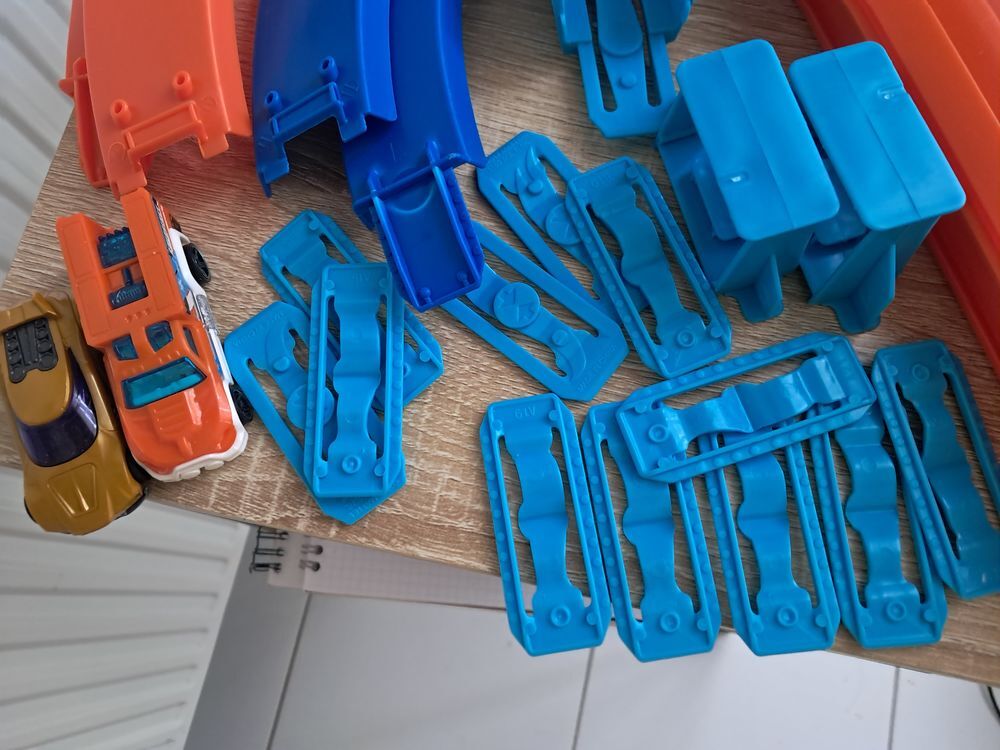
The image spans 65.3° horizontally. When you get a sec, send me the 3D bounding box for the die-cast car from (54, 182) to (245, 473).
[{"bbox_3d":[-0.094,-0.009,0.211,0.030,0.025,0.078,-21,74,-4],"label":"die-cast car"}]

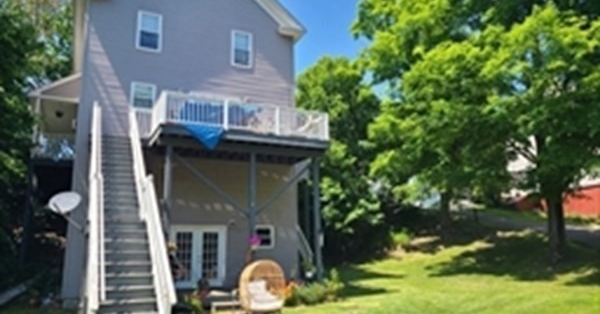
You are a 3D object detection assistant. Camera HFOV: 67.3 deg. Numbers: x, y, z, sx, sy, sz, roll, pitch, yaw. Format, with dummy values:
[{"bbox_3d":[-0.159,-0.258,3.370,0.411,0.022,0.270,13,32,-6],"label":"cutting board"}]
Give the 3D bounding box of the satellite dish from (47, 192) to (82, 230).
[{"bbox_3d":[-6.826,1.565,13.063,0.860,0.980,0.700,-7,-14,25],"label":"satellite dish"}]

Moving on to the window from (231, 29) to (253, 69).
[{"bbox_3d":[-2.230,-4.141,17.392,0.830,1.466,0.120,5,-14,-27],"label":"window"}]

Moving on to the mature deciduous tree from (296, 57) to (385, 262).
[{"bbox_3d":[1.794,0.163,21.000,5.400,9.300,5.400,-1,-12,0],"label":"mature deciduous tree"}]

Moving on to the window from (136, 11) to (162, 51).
[{"bbox_3d":[-5.266,-4.392,15.818,0.817,1.454,0.120,5,-14,-27],"label":"window"}]

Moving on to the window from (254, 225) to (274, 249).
[{"bbox_3d":[-1.270,2.904,16.258,0.760,0.803,0.120,5,-14,-27],"label":"window"}]

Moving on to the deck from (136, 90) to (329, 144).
[{"bbox_3d":[-2.244,-0.724,14.845,5.600,1.320,3.000,5,-14,-27],"label":"deck"}]

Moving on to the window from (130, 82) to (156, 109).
[{"bbox_3d":[-5.300,-2.035,15.248,0.778,0.923,0.120,5,-14,-27],"label":"window"}]

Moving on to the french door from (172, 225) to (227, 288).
[{"bbox_3d":[-3.374,3.323,15.029,1.830,2.026,0.140,5,-14,-27],"label":"french door"}]

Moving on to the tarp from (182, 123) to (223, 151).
[{"bbox_3d":[-2.757,-0.516,12.840,1.310,0.630,0.220,5,-14,-27],"label":"tarp"}]

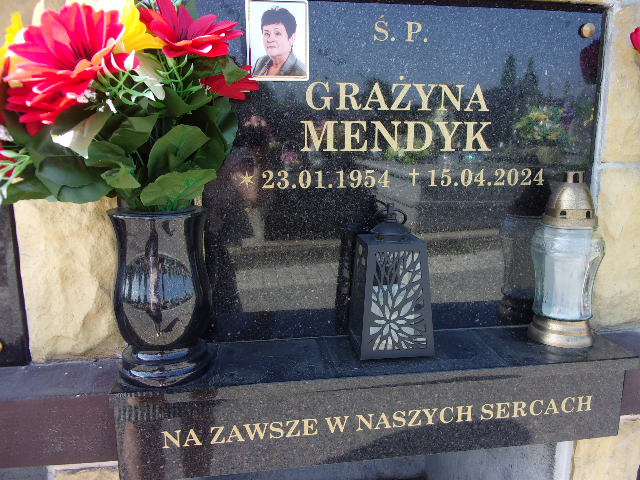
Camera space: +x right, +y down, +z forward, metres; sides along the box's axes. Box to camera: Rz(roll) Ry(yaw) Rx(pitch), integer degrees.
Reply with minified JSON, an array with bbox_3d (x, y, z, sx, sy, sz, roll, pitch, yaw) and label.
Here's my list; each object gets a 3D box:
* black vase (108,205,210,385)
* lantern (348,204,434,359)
[{"bbox_3d":[-0.168,0.056,0.554,0.100,0.173,0.100,-2,9,-9],"label":"black vase"},{"bbox_3d":[0.083,0.043,0.618,0.086,0.174,0.086,-1,9,-7],"label":"lantern"}]

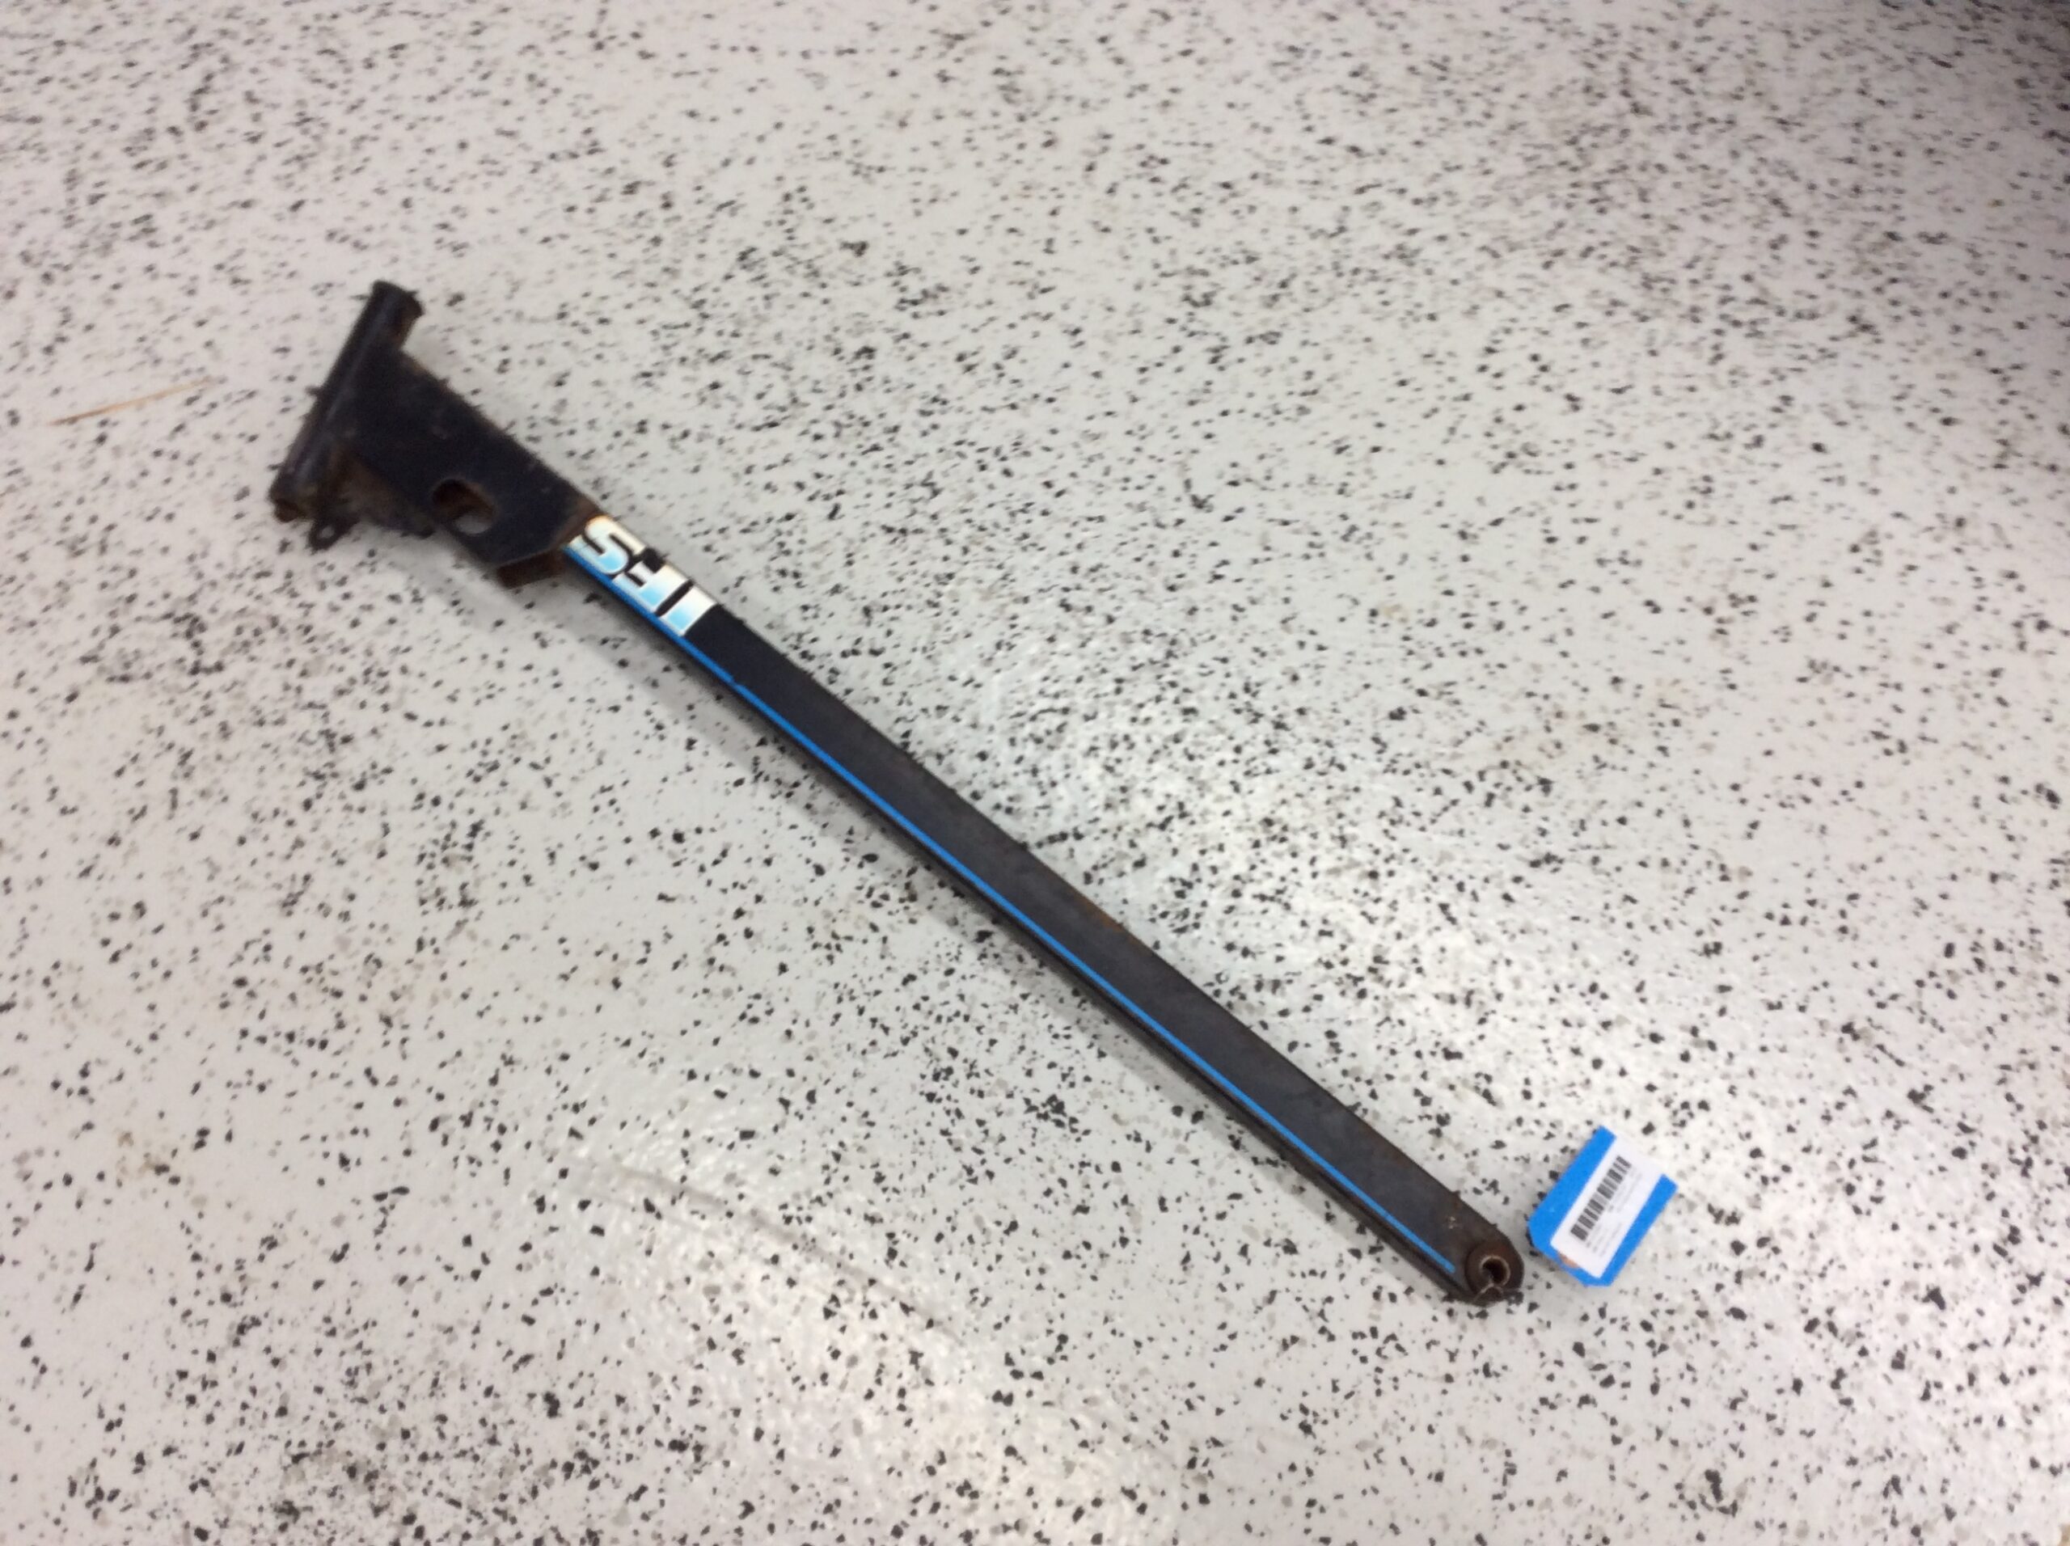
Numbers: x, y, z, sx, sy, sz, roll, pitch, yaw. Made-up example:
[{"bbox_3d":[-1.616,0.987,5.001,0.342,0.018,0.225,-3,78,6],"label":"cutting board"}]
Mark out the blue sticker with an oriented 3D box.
[{"bbox_3d":[0.249,0.192,0.840,0.044,0.002,0.063,35,73,10],"label":"blue sticker"}]

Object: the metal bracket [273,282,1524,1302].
[{"bbox_3d":[-0.086,0.011,0.867,0.715,0.055,0.127,37,73,11],"label":"metal bracket"}]

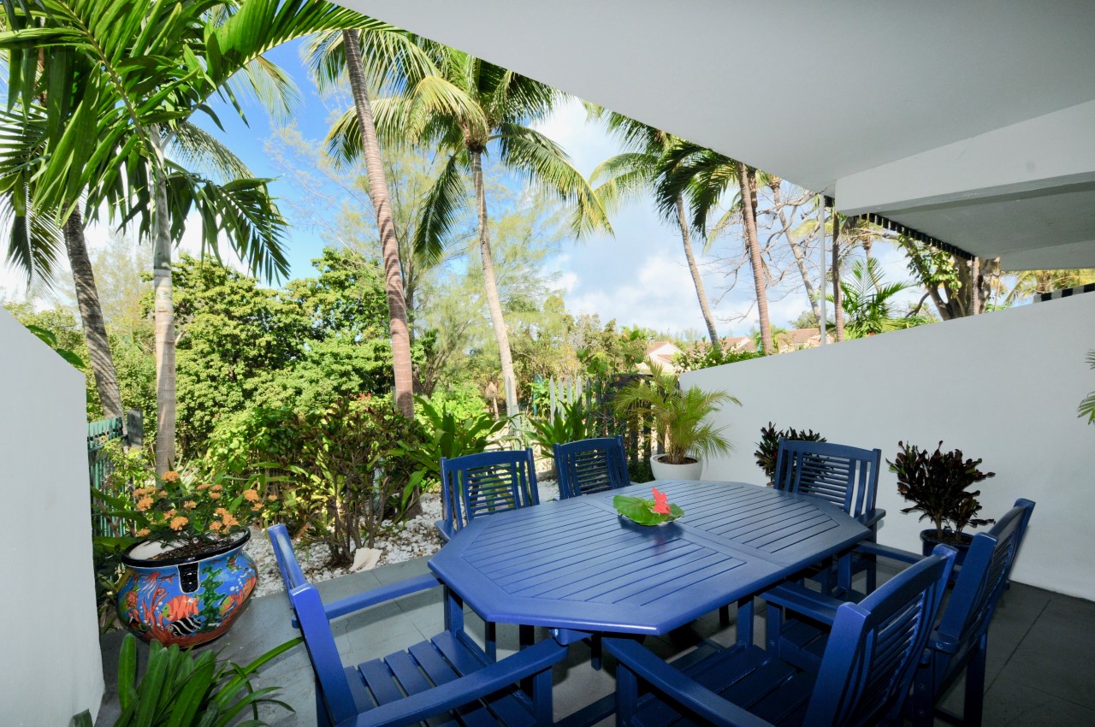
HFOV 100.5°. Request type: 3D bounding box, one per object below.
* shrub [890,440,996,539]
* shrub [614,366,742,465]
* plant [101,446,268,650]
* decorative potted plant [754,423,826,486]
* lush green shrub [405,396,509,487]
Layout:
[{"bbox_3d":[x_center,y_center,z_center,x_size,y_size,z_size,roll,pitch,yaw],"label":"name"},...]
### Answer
[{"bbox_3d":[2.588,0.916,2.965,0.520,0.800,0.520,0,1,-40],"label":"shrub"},{"bbox_3d":[1.229,0.715,4.443,0.900,1.350,1.100,0,1,-40],"label":"shrub"},{"bbox_3d":[-1.850,0.947,2.315,0.620,0.890,0.620,0,1,-39],"label":"plant"},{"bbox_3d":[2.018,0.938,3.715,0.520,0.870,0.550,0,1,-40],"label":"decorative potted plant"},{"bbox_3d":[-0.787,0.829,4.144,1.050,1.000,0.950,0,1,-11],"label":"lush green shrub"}]

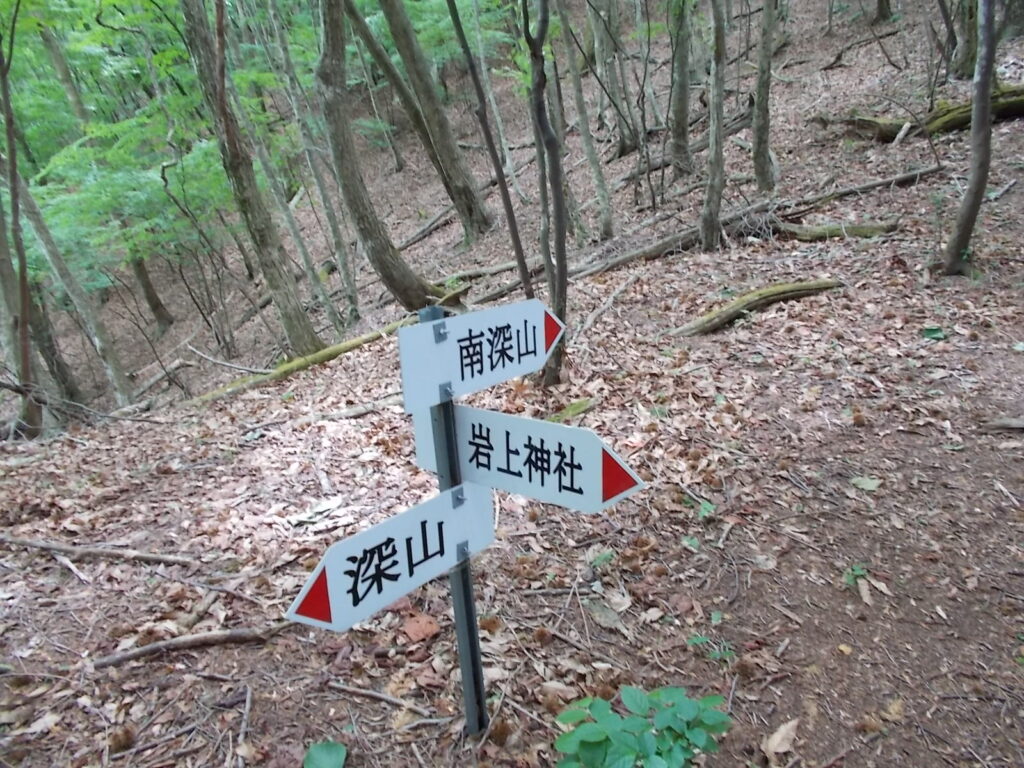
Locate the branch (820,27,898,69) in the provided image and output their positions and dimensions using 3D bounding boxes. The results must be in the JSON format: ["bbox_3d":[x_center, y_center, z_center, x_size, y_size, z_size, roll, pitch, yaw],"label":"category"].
[{"bbox_3d":[4.964,-4.720,10.900,1.477,0.220,0.350,-29,26,-26],"label":"branch"}]

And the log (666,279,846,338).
[{"bbox_3d":[1.634,-0.510,5.034,1.452,0.130,0.190,-16,20,-24],"label":"log"}]

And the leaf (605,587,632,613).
[{"bbox_3d":[0.320,0.652,2.336,0.070,0.025,0.098,-18,20,-27],"label":"leaf"}]

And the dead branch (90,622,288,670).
[{"bbox_3d":[-0.903,0.741,2.176,0.516,0.040,0.075,-6,16,-15],"label":"dead branch"}]

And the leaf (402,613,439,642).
[{"bbox_3d":[-0.274,0.740,2.341,0.105,0.028,0.115,-8,17,2],"label":"leaf"}]

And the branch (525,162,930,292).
[{"bbox_3d":[2.100,-1.415,6.569,4.786,0.170,0.240,-18,21,-24],"label":"branch"}]

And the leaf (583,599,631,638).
[{"bbox_3d":[0.277,0.688,2.254,0.075,0.020,0.215,-17,19,-25],"label":"leaf"}]

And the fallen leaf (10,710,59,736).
[{"bbox_3d":[-1.346,0.958,2.171,0.115,0.025,0.065,-18,20,-28],"label":"fallen leaf"}]

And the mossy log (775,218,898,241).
[{"bbox_3d":[2.719,-1.302,6.439,0.994,0.130,0.170,-1,16,3],"label":"mossy log"}]

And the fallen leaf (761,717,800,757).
[{"bbox_3d":[0.610,0.794,1.738,0.125,0.028,0.060,-22,22,-36],"label":"fallen leaf"}]

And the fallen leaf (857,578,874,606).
[{"bbox_3d":[1.051,0.618,2.285,0.032,0.018,0.144,0,13,12],"label":"fallen leaf"}]

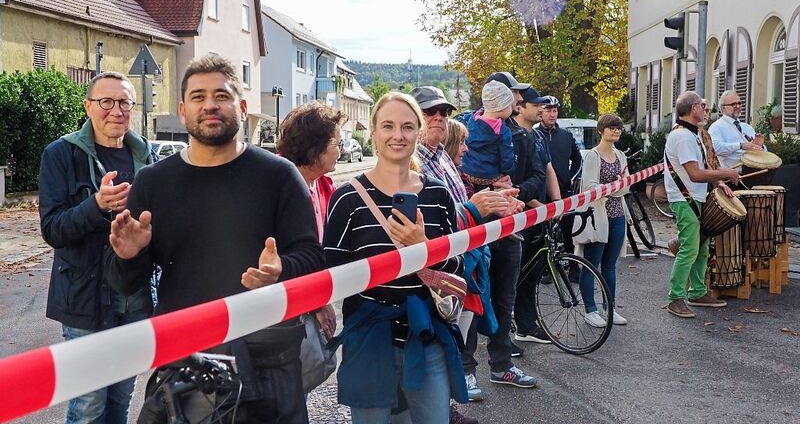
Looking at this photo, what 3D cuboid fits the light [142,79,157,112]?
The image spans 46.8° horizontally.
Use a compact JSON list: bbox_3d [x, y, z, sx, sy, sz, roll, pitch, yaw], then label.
[{"bbox_3d":[-6.605,-3.088,24.500,0.320,0.920,0.300,-1,5,-12],"label":"light"}]

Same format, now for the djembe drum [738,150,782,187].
[{"bbox_3d":[3.218,-0.202,8.392,0.370,0.560,0.370,15,21,20],"label":"djembe drum"}]

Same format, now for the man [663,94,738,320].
[{"bbox_3d":[2.430,-0.078,7.450,0.600,1.790,0.550,2,5,20],"label":"man"}]

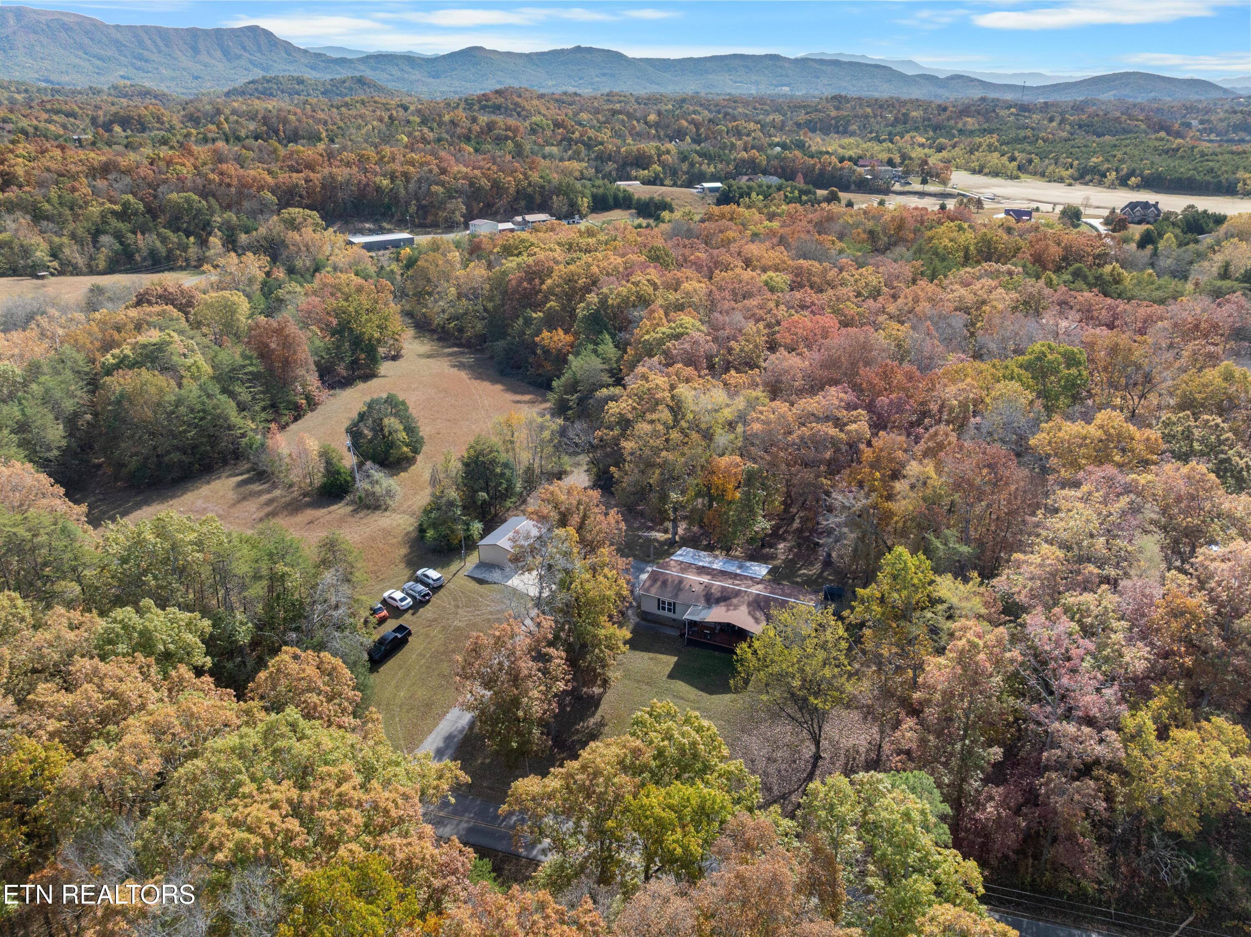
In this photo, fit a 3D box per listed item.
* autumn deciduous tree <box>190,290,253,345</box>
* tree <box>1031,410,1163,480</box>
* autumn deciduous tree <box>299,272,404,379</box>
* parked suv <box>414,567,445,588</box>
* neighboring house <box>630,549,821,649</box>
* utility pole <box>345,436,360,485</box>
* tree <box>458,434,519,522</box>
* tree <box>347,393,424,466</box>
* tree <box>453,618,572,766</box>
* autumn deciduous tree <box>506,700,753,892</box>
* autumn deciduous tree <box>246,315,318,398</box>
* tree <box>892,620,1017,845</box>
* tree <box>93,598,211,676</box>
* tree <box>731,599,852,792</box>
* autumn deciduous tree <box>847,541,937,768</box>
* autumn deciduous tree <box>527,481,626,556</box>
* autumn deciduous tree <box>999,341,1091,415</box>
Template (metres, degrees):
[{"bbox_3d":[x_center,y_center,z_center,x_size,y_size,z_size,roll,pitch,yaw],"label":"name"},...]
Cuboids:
[{"bbox_3d":[-96.104,-33.974,207.076,13.300,16.420,13.300,0,24,0],"label":"autumn deciduous tree"},{"bbox_3d":[68.517,1.310,127.696,17.500,20.000,16.000,0,24,0],"label":"tree"},{"bbox_3d":[-64.898,-35.197,206.894,23.500,21.980,21.000,0,24,0],"label":"autumn deciduous tree"},{"bbox_3d":[-27.050,14.981,120.213,4.700,1.680,1.880,21,32,39],"label":"parked suv"},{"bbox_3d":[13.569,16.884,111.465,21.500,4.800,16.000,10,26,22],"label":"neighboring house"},{"bbox_3d":[-43.829,-0.929,140.418,0.800,9.400,0.600,-3,24,1],"label":"utility pole"},{"bbox_3d":[-21.153,1.551,134.474,9.400,14.060,9.000,0,24,0],"label":"tree"},{"bbox_3d":[-41.298,-6.661,149.538,12.830,12.570,12.830,0,24,0],"label":"tree"},{"bbox_3d":[-10.392,21.583,81.749,10.790,16.440,10.790,0,24,0],"label":"tree"},{"bbox_3d":[0.307,28.723,70.493,19.000,16.300,16.000,0,24,0],"label":"autumn deciduous tree"},{"bbox_3d":[-71.324,-23.179,180.858,13.740,17.690,13.740,0,24,0],"label":"autumn deciduous tree"},{"bbox_3d":[28.310,22.494,74.983,9.390,21.010,9.390,0,24,0],"label":"tree"},{"bbox_3d":[-46.265,21.112,86.162,10.500,17.500,10.500,0,24,0],"label":"tree"},{"bbox_3d":[15.747,20.990,82.674,11.200,16.790,11.200,0,24,0],"label":"tree"},{"bbox_3d":[25.084,17.743,82.928,7.790,22.530,7.790,0,24,0],"label":"autumn deciduous tree"},{"bbox_3d":[-6.179,10.092,110.992,12.500,17.500,11.500,0,24,0],"label":"autumn deciduous tree"},{"bbox_3d":[77.352,-13.764,161.661,15.000,20.000,14.000,0,24,0],"label":"autumn deciduous tree"}]

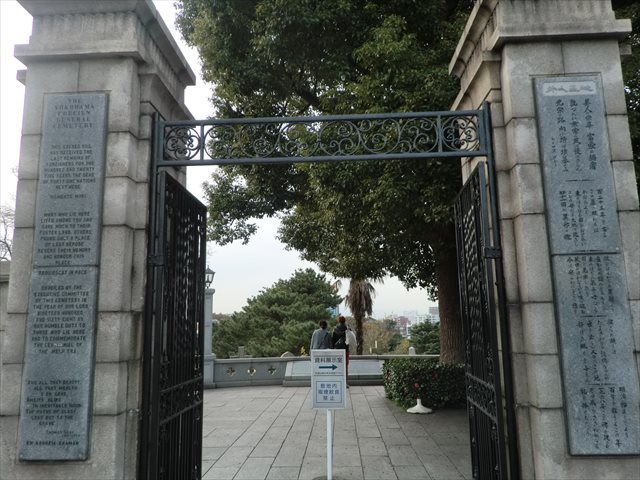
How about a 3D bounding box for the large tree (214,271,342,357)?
[{"bbox_3d":[-2.146,3.930,22.672,6.600,5.450,6.000,-1,-9,0],"label":"large tree"}]

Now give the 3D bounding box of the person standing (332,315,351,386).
[{"bbox_3d":[0.502,2.601,11.233,0.470,1.680,0.360,-1,-9,0],"label":"person standing"}]

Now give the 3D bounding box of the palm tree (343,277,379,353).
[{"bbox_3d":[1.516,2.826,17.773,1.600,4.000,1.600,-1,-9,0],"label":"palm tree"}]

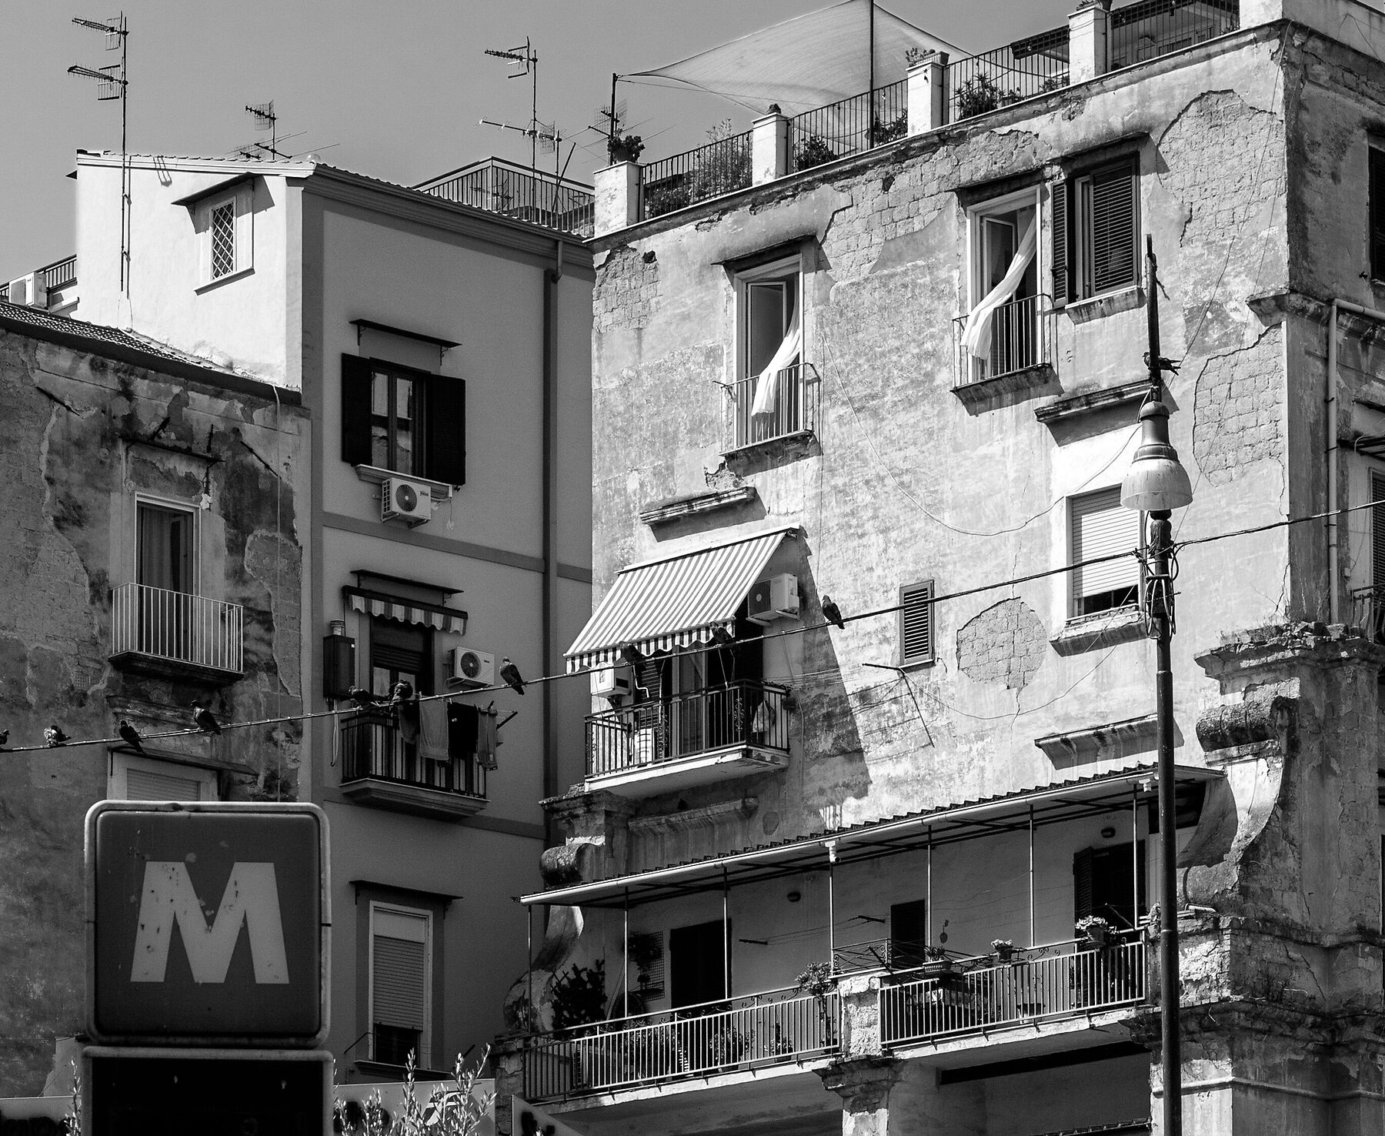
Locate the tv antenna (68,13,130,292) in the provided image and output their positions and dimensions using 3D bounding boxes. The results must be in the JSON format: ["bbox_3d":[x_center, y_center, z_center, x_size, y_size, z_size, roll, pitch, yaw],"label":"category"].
[{"bbox_3d":[-8.732,-6.112,78.598,1.020,4.200,0.480,8,-16,-32],"label":"tv antenna"}]

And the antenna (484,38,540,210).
[{"bbox_3d":[-2.798,-6.881,82.500,0.950,2.550,0.450,8,-16,-32],"label":"antenna"}]

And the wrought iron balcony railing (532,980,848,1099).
[{"bbox_3d":[-0.212,6.497,73.243,0.100,0.963,6.221,13,-19,-43],"label":"wrought iron balcony railing"}]

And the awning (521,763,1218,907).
[{"bbox_3d":[2.504,3.691,72.336,2.027,0.420,12.015,13,-19,-43],"label":"awning"}]

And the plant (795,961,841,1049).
[{"bbox_3d":[1.675,5.872,71.634,0.500,1.150,0.500,13,-19,-43],"label":"plant"}]

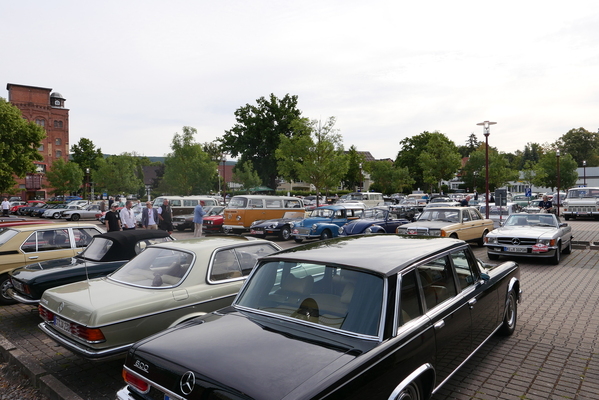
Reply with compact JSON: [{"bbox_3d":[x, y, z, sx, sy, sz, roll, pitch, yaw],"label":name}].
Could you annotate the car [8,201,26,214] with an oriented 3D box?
[{"bbox_3d":[-33.540,0.963,47.490,1.700,1.420,4.300,0,1,41],"label":"car"}]

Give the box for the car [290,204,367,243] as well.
[{"bbox_3d":[1.361,1.008,16.941,1.550,1.540,3.790,0,1,39],"label":"car"}]

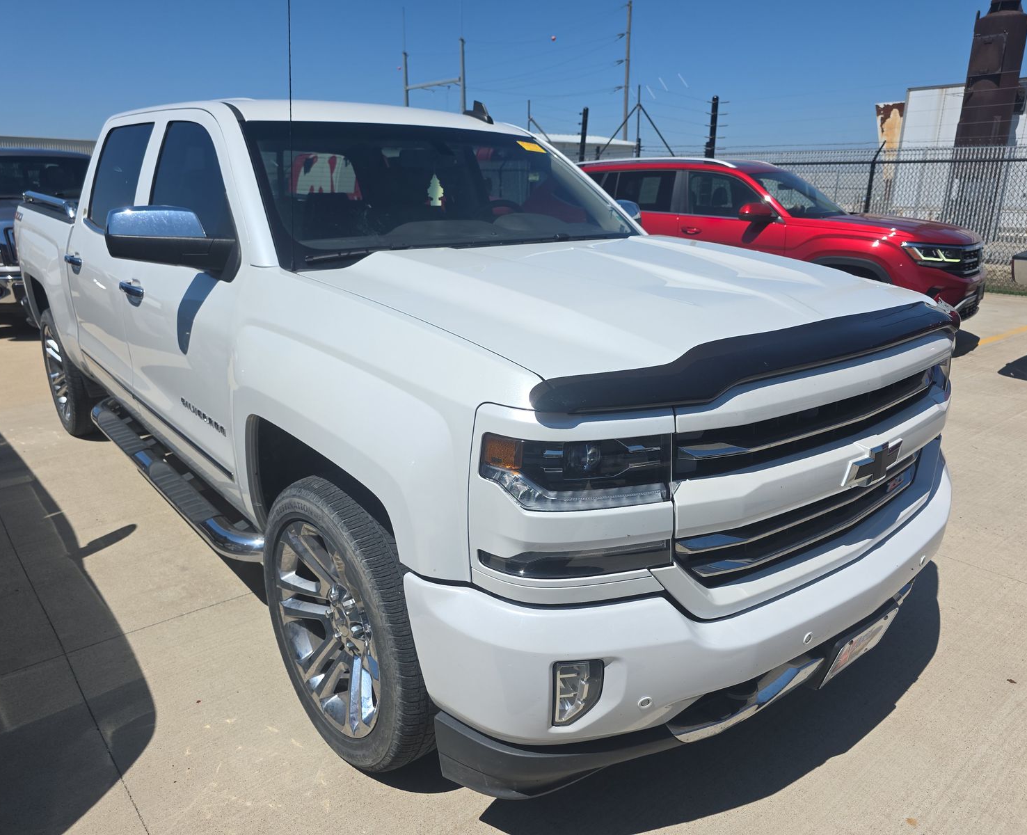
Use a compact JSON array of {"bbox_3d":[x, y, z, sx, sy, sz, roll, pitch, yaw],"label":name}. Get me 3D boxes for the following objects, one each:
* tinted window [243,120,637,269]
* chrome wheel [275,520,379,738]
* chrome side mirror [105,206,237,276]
[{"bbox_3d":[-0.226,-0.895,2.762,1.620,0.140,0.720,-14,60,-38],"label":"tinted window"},{"bbox_3d":[-0.416,0.527,2.009,0.230,0.590,0.590,-14,22,-38],"label":"chrome wheel"},{"bbox_3d":[-1.029,-0.534,2.222,0.340,0.225,0.220,-14,22,-38],"label":"chrome side mirror"}]

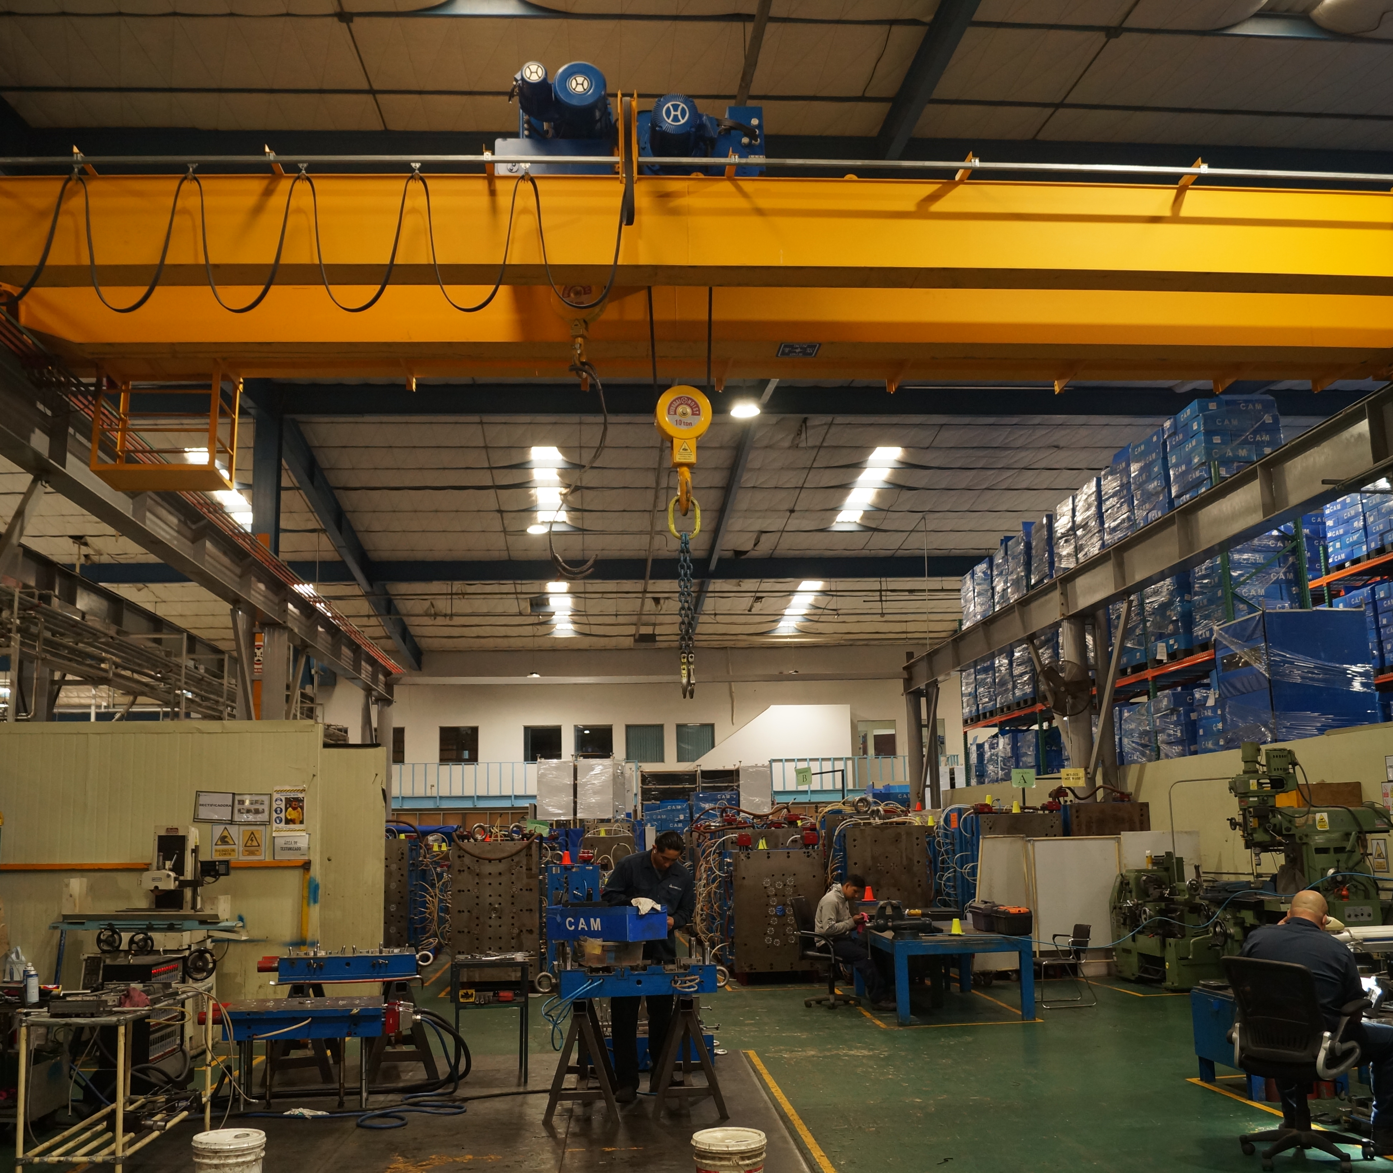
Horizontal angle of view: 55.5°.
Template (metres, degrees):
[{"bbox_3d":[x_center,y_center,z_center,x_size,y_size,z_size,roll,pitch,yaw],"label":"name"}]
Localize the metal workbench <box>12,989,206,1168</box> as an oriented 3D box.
[{"bbox_3d":[-2.840,2.507,6.527,0.480,0.880,1.500,-1,-11,-5],"label":"metal workbench"}]

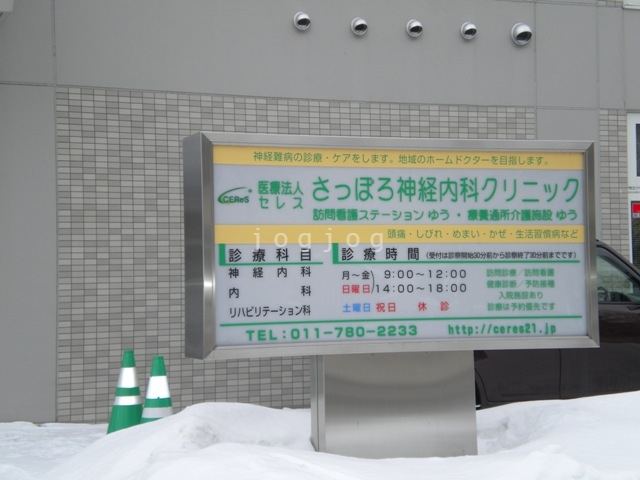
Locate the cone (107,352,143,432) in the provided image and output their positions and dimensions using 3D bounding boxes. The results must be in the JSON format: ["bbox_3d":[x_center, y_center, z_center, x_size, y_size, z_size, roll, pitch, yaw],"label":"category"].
[{"bbox_3d":[-1.350,1.130,8.852,0.370,0.700,0.370,0,0,0],"label":"cone"}]

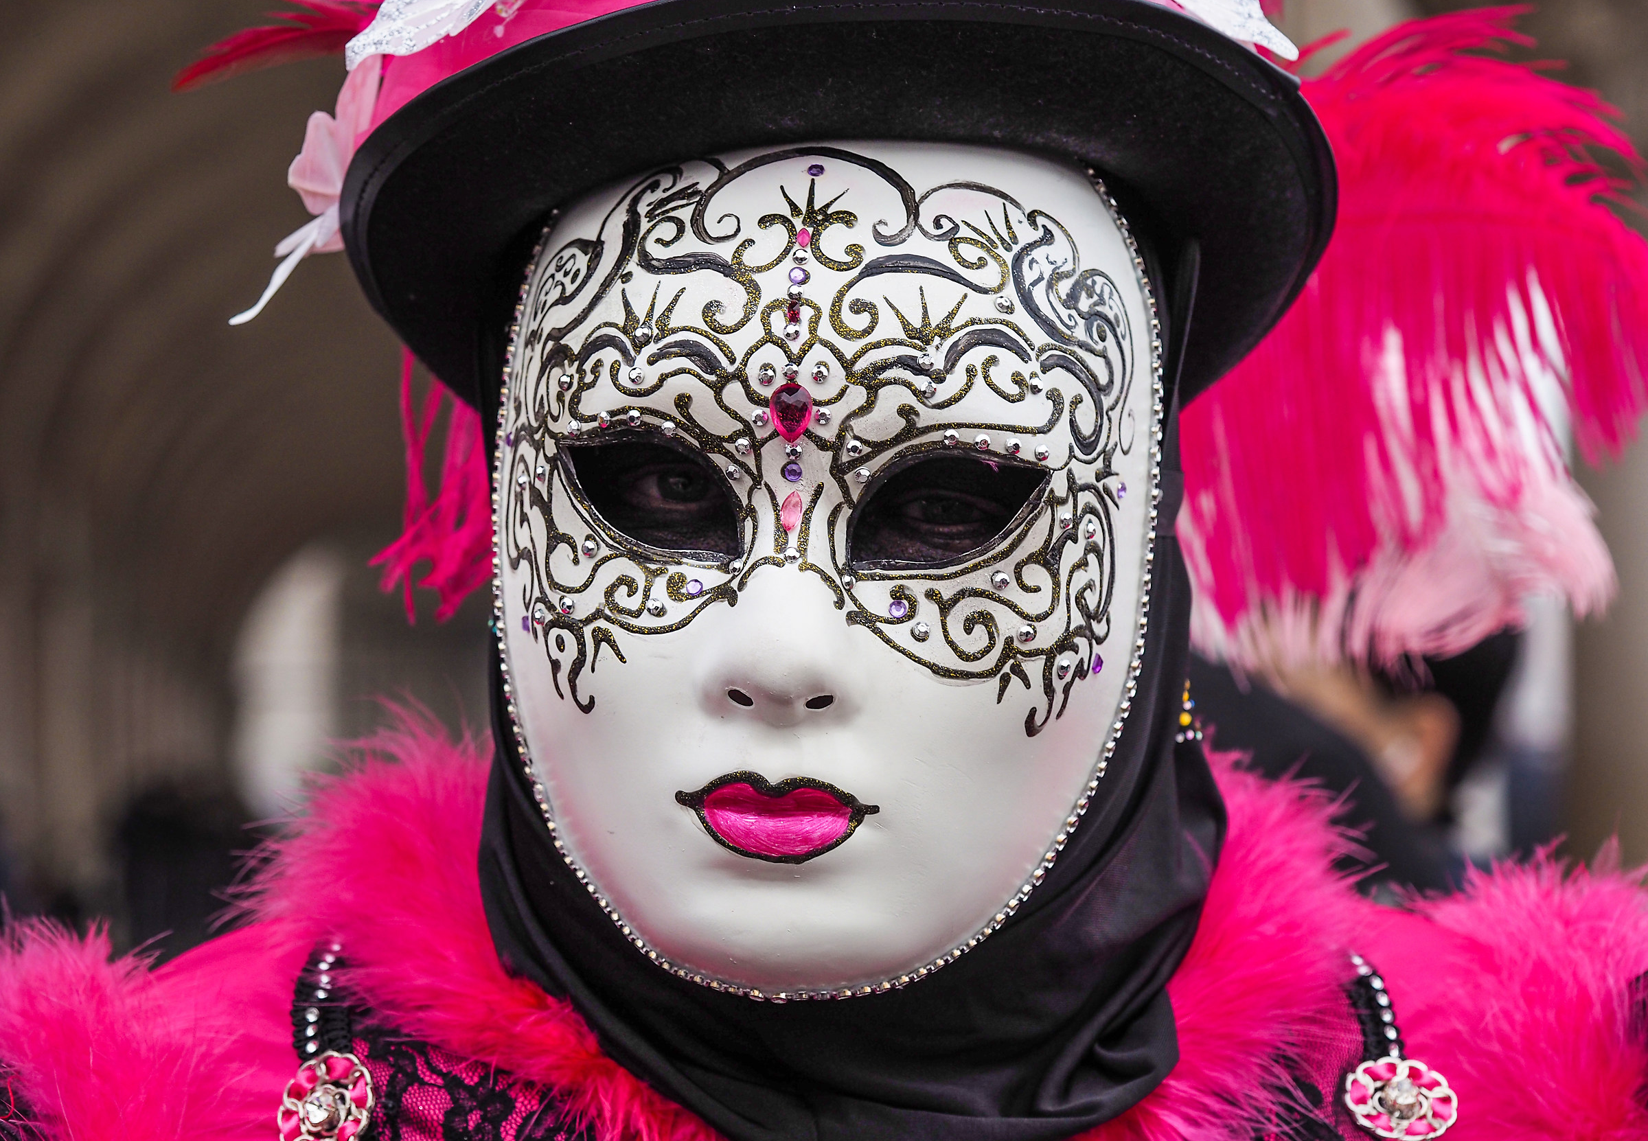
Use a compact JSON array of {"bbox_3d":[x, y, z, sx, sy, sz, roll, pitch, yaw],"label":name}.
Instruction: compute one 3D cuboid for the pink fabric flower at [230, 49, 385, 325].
[{"bbox_3d":[-0.129,-0.098,1.455,0.042,0.071,0.052,0,0,-24],"label":"pink fabric flower"}]

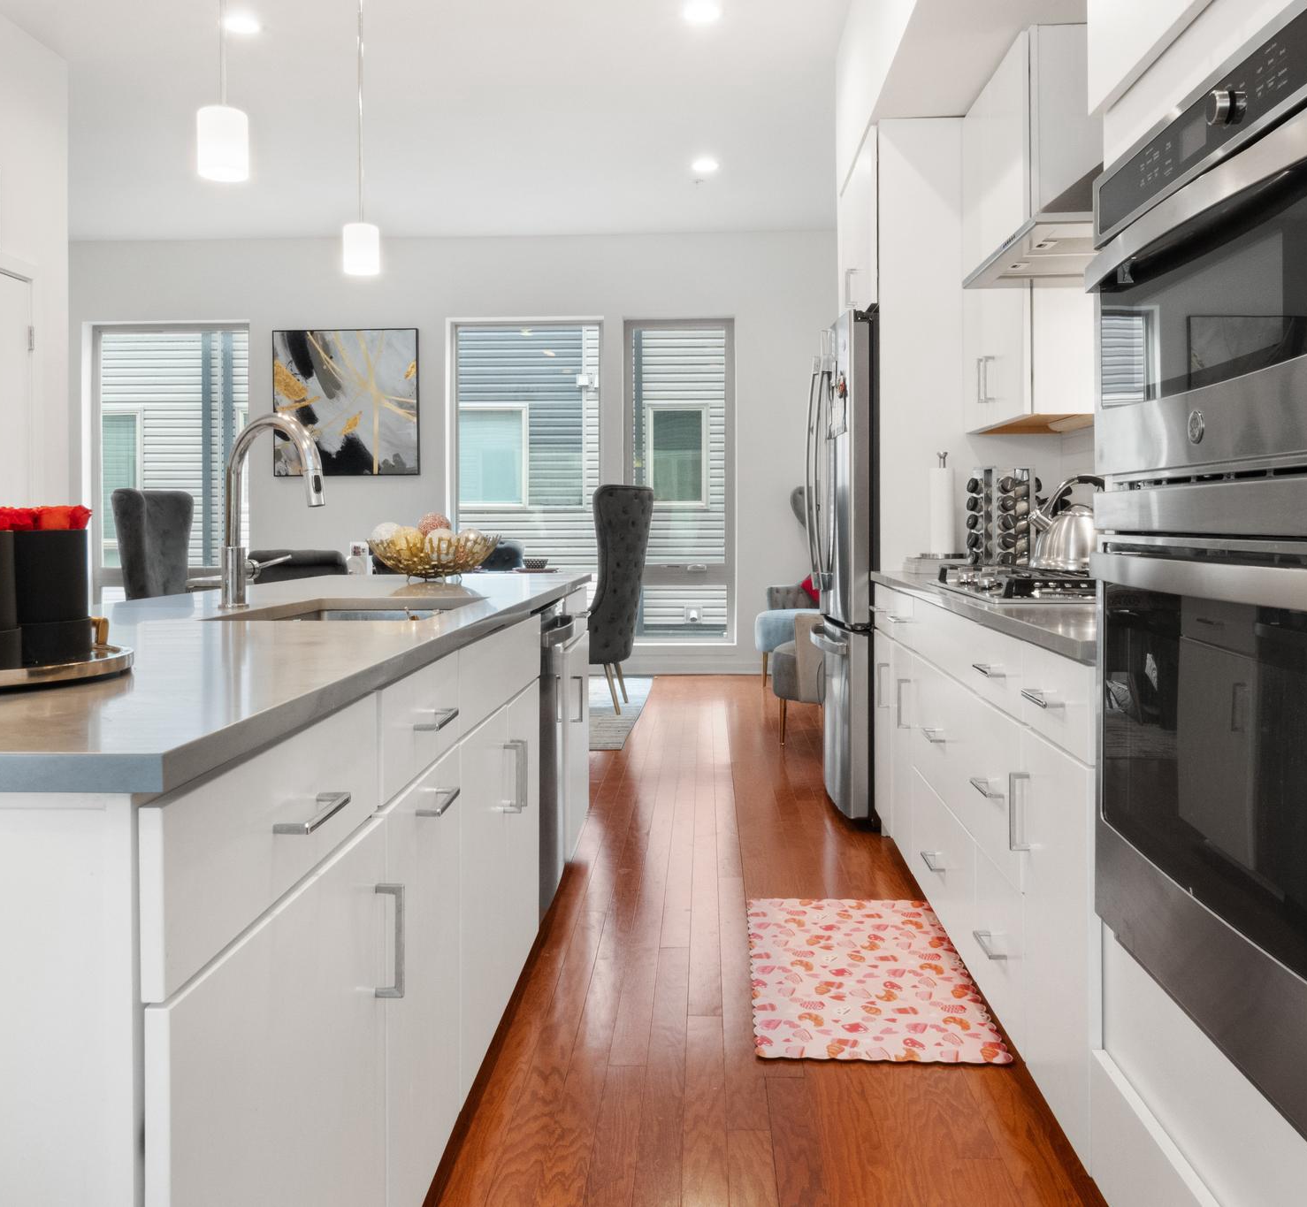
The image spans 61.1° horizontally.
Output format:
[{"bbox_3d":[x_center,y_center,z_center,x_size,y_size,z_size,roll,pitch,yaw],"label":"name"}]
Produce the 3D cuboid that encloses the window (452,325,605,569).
[{"bbox_3d":[-0.885,-0.858,7.830,1.060,2.250,0.100,0,2,3],"label":"window"}]

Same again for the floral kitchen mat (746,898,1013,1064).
[{"bbox_3d":[0.508,0.893,2.740,0.530,0.012,0.970,0,4,4],"label":"floral kitchen mat"}]

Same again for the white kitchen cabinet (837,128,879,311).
[{"bbox_3d":[1.085,-1.380,4.270,0.600,0.600,0.900,0,3,3],"label":"white kitchen cabinet"}]

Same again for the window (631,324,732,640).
[{"bbox_3d":[0.195,-0.855,7.780,0.750,2.250,0.100,0,2,3],"label":"window"}]

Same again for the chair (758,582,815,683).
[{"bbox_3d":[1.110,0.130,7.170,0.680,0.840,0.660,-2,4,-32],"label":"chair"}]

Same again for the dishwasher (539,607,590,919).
[{"bbox_3d":[-0.565,0.405,3.030,0.600,0.800,0.590,0,3,3],"label":"dishwasher"}]

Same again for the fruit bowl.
[{"bbox_3d":[-0.652,-0.138,3.280,0.380,0.140,0.380,0,2,0],"label":"fruit bowl"}]

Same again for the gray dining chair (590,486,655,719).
[{"bbox_3d":[-0.330,-0.035,6.380,0.680,1.290,0.560,0,3,3],"label":"gray dining chair"}]

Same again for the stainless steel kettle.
[{"bbox_3d":[1.055,-0.201,2.740,0.240,0.235,0.225,1,3,12],"label":"stainless steel kettle"}]

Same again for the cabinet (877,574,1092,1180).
[{"bbox_3d":[1.000,0.420,2.660,0.620,0.850,2.120,0,2,3],"label":"cabinet"}]

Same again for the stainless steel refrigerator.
[{"bbox_3d":[0.975,-0.133,4.220,0.790,1.790,0.910,0,2,3],"label":"stainless steel refrigerator"}]

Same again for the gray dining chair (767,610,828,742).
[{"bbox_3d":[1.030,0.175,5.450,0.680,0.980,0.640,1,2,28],"label":"gray dining chair"}]

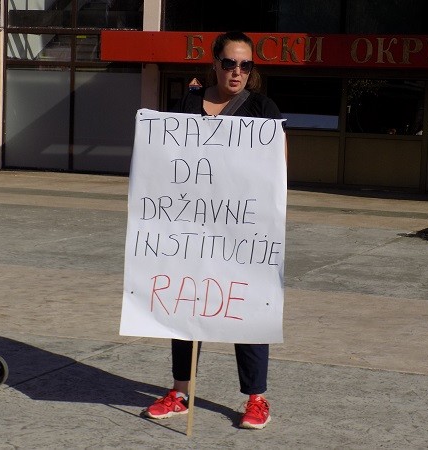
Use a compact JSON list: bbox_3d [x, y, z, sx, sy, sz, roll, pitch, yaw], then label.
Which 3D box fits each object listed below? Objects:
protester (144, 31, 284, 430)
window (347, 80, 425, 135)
[{"bbox_3d":[0.011,0.011,5.470,0.580,1.750,0.420,3,6,12],"label":"protester"},{"bbox_3d":[3.069,-2.103,21.714,1.380,0.920,0.100,3,6,12],"label":"window"}]

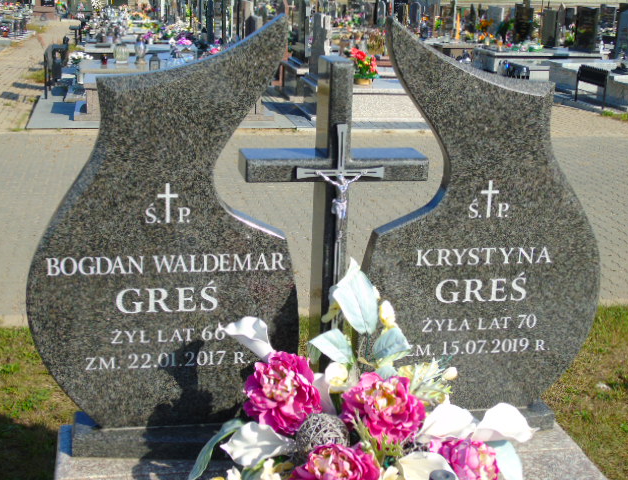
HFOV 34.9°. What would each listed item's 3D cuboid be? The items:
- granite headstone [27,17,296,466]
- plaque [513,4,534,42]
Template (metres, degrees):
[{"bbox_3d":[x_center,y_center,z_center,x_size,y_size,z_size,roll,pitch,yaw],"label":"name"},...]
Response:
[{"bbox_3d":[-0.379,-0.003,2.544,0.685,1.140,0.115,-1,17,-11],"label":"granite headstone"},{"bbox_3d":[3.681,-3.804,17.500,0.390,0.760,0.140,-1,17,-11],"label":"plaque"}]

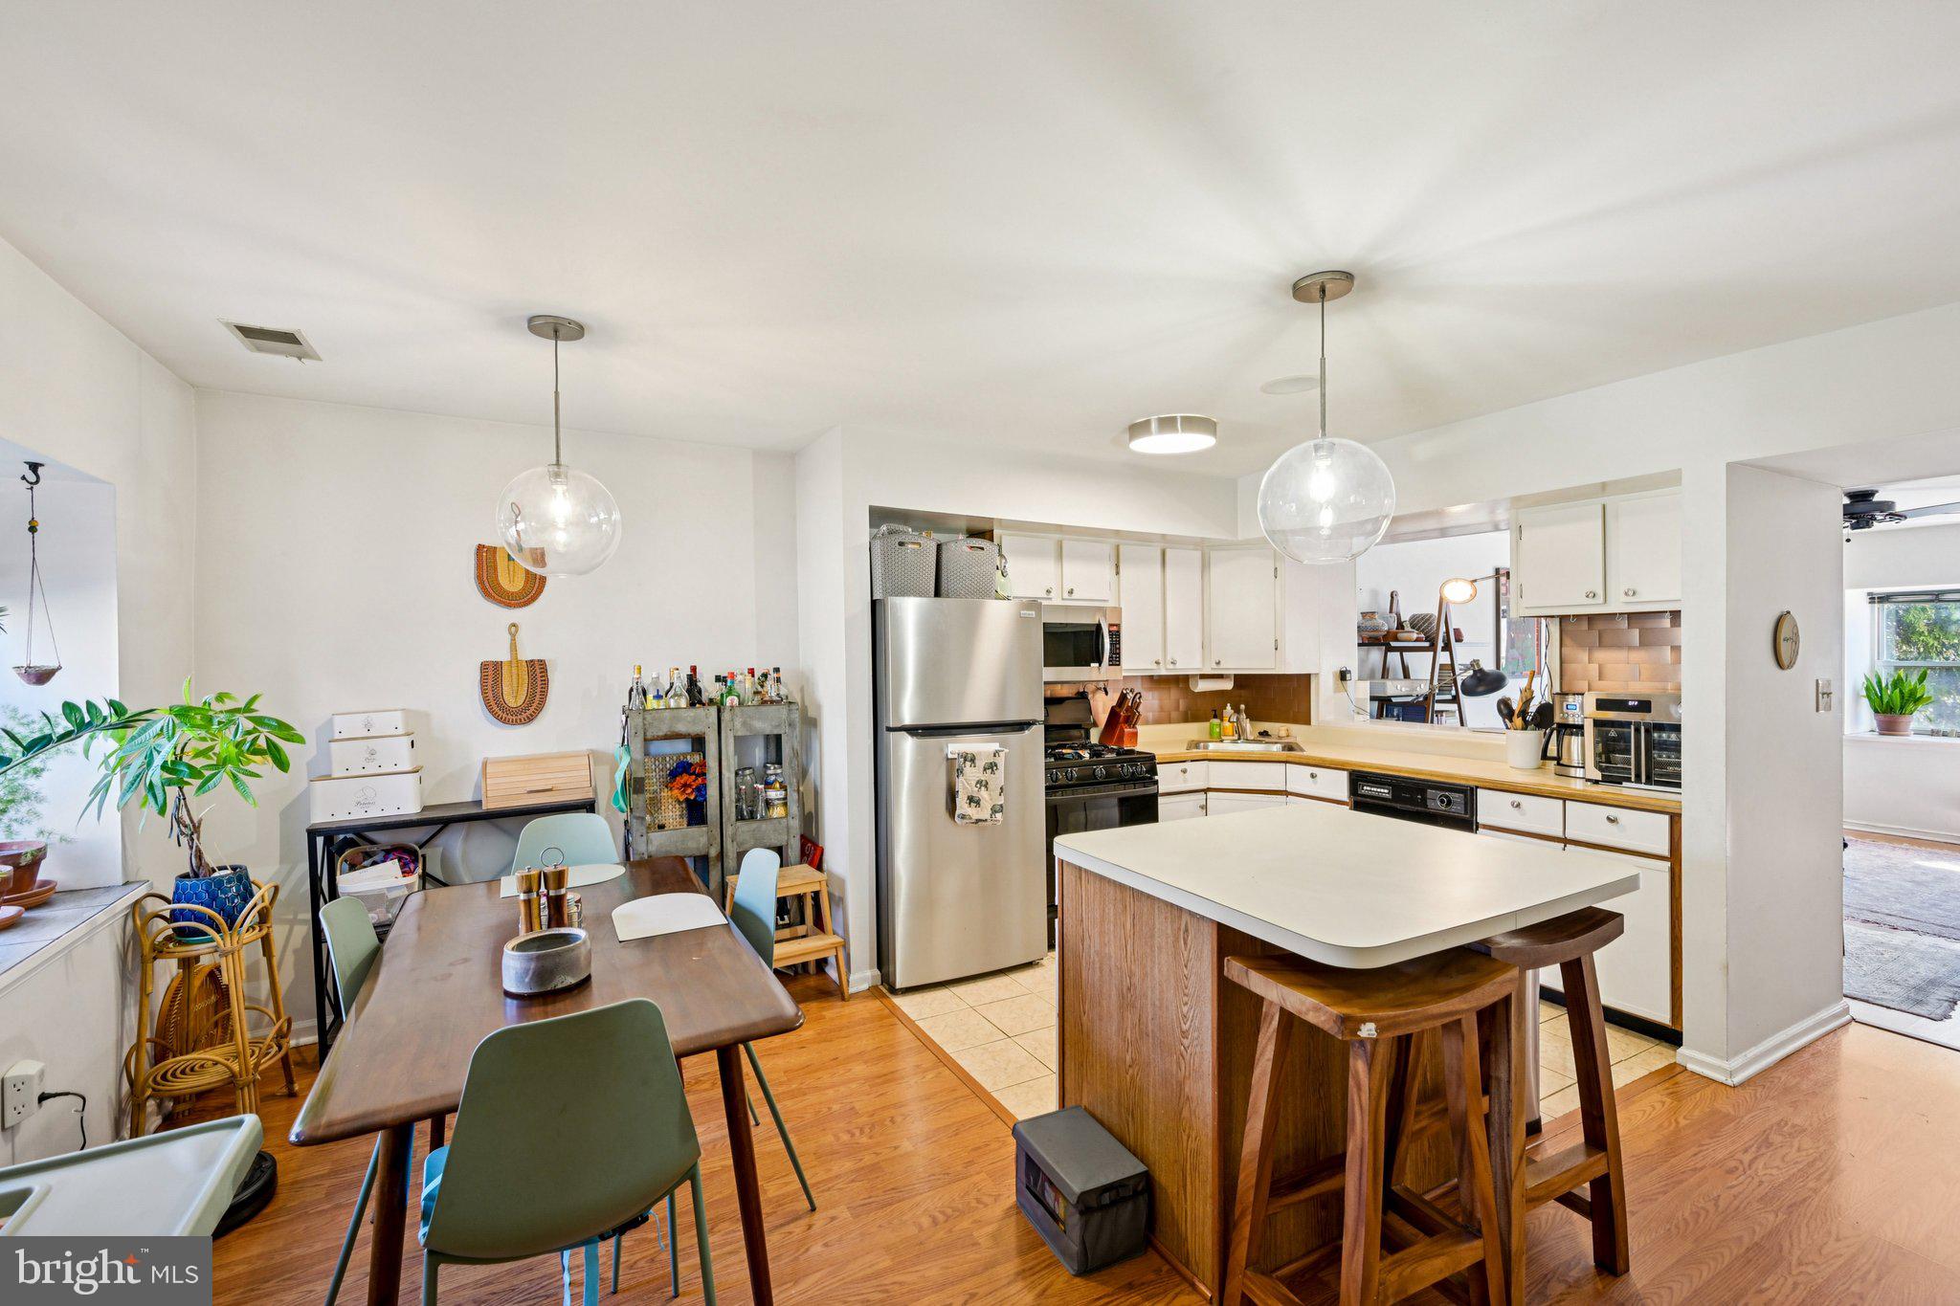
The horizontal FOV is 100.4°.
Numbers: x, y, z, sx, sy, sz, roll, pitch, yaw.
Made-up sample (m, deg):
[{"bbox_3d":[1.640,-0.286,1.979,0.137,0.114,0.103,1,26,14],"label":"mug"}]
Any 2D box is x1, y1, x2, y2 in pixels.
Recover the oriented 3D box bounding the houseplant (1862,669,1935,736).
[{"bbox_3d":[7.082,0.378,6.300,0.380,0.520,0.380,-1,0,-28],"label":"houseplant"}]

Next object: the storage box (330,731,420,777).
[{"bbox_3d":[-2.285,0.382,3.094,0.250,0.140,0.170,0,0,-28],"label":"storage box"}]

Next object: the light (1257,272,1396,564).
[{"bbox_3d":[0.908,-0.610,2.149,0.336,0.720,0.336,-1,0,-28],"label":"light"}]

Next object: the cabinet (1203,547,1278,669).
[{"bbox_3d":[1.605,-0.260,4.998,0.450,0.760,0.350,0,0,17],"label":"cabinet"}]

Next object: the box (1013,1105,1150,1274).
[{"bbox_3d":[0.254,1.351,2.069,0.200,0.205,0.300,0,0,-28],"label":"box"}]

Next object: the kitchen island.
[{"bbox_3d":[0.917,0.993,2.190,1.100,0.915,1.050,0,0,-26],"label":"kitchen island"}]

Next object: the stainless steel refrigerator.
[{"bbox_3d":[-0.209,0.603,3.984,0.770,1.680,0.740,-1,0,-28],"label":"stainless steel refrigerator"}]

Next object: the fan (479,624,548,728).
[{"bbox_3d":[-1.935,0.090,3.404,0.250,0.430,0.030,0,0,-28],"label":"fan"}]

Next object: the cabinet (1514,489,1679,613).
[{"bbox_3d":[2.696,-0.405,3.436,0.320,0.475,0.720,0,0,-28],"label":"cabinet"}]

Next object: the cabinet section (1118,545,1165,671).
[{"bbox_3d":[0.851,-0.251,4.731,0.322,0.715,0.312,0,0,-29],"label":"cabinet section"}]

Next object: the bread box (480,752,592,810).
[{"bbox_3d":[-1.808,0.511,3.353,0.390,0.188,0.220,0,0,-28],"label":"bread box"}]

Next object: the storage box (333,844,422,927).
[{"bbox_3d":[-2.210,0.849,3.012,0.250,0.280,0.230,-1,0,-28],"label":"storage box"}]

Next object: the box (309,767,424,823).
[{"bbox_3d":[-2.257,0.521,3.027,0.325,0.157,0.195,-1,0,-28],"label":"box"}]

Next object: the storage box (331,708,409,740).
[{"bbox_3d":[-2.260,0.263,3.049,0.207,0.095,0.140,-1,0,-28],"label":"storage box"}]

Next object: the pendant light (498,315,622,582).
[{"bbox_3d":[-1.223,-0.595,2.373,0.320,0.743,0.320,0,0,-28],"label":"pendant light"}]

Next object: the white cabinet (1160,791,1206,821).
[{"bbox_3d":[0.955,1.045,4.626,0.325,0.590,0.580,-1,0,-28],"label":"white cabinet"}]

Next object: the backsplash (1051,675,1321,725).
[{"bbox_3d":[1.114,0.284,4.812,1.750,0.310,0.540,0,0,-28],"label":"backsplash"}]

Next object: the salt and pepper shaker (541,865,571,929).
[{"bbox_3d":[-1.030,0.611,1.977,0.060,0.205,0.060,0,0,-28],"label":"salt and pepper shaker"}]

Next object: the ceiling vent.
[{"bbox_3d":[-2.174,-0.955,2.517,0.190,0.020,0.290,0,0,-28],"label":"ceiling vent"}]

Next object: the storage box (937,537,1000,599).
[{"bbox_3d":[-0.114,-0.382,3.864,0.295,0.290,0.330,-1,0,-28],"label":"storage box"}]

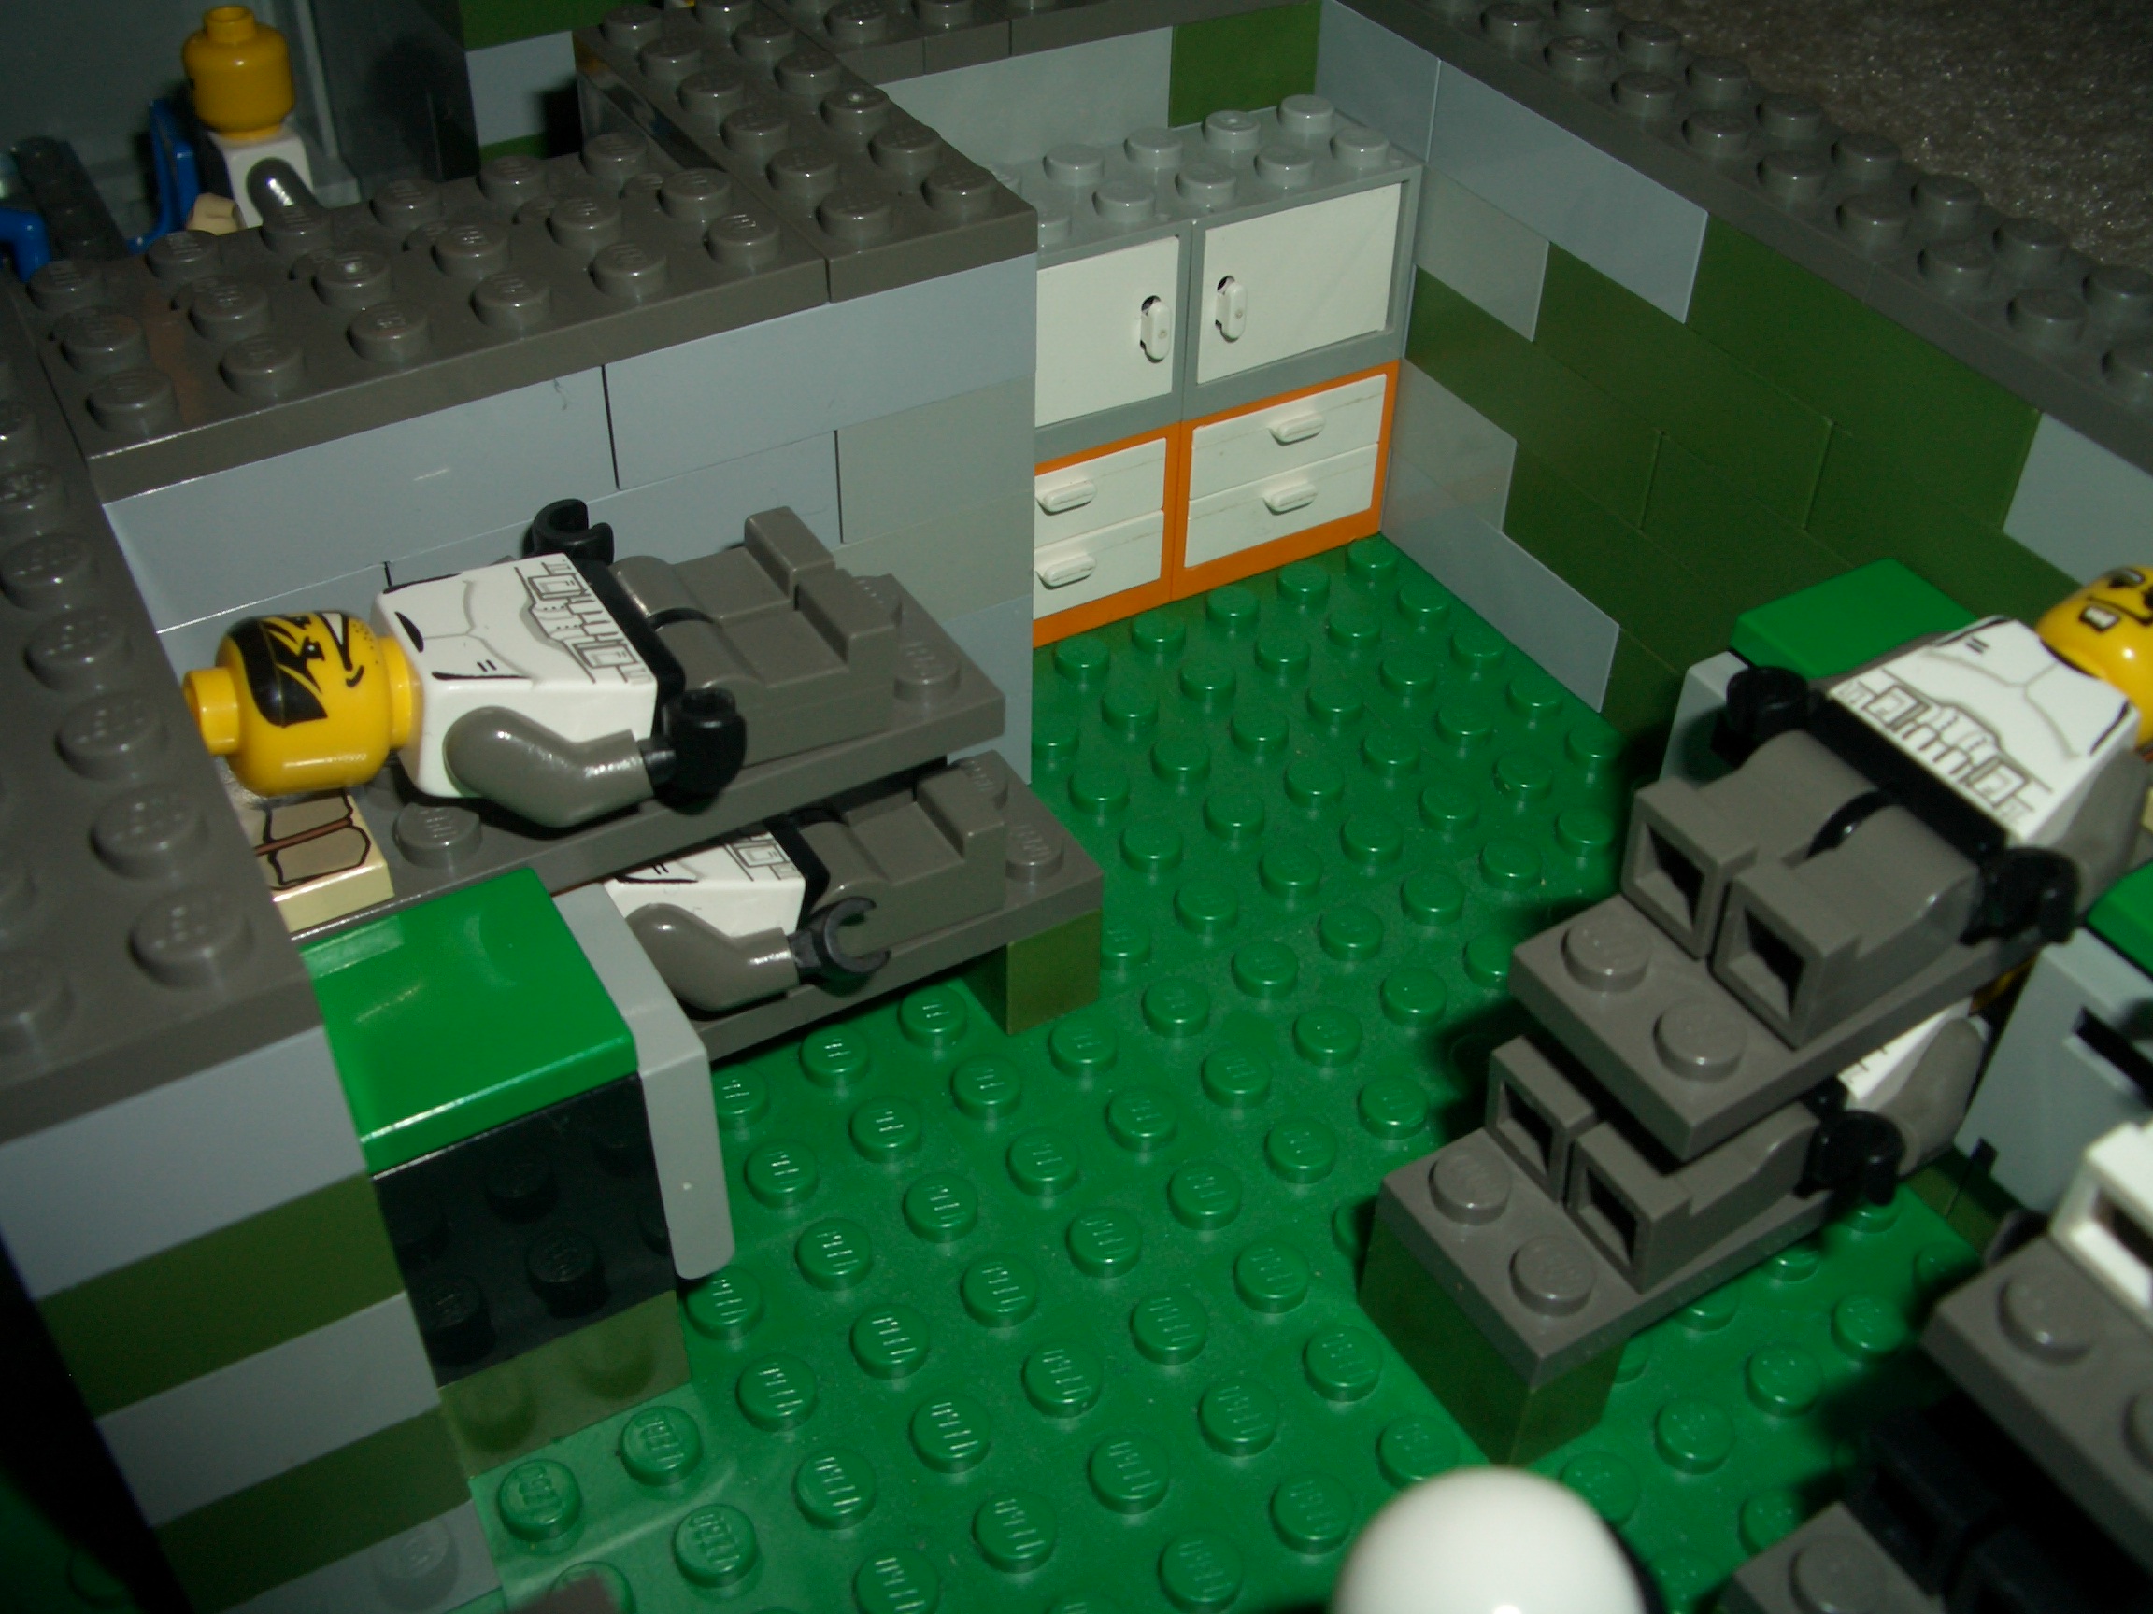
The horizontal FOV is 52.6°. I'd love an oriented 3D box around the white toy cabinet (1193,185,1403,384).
[{"bbox_3d":[0.016,-0.049,0.195,0.023,0.018,0.016,-21,45,-23],"label":"white toy cabinet"}]

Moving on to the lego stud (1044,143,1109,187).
[{"bbox_3d":[0.000,-0.054,0.185,0.005,0.002,0.005,1,41,-1],"label":"lego stud"}]

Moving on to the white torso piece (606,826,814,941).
[{"bbox_3d":[-0.027,0.006,0.145,0.013,0.008,0.016,-21,45,-23],"label":"white torso piece"}]

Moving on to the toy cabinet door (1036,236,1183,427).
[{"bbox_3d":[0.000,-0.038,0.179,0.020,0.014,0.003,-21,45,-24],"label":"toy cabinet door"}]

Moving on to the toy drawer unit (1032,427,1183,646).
[{"bbox_3d":[-0.005,-0.027,0.198,0.024,0.019,0.017,-21,45,-23],"label":"toy drawer unit"}]

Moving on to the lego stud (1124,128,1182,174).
[{"bbox_3d":[0.007,-0.056,0.187,0.005,0.002,0.005,1,41,-1],"label":"lego stud"}]

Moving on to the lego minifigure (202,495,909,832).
[{"bbox_3d":[-0.032,-0.008,0.130,0.040,0.013,0.025,-15,43,-28],"label":"lego minifigure"}]

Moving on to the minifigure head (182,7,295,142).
[{"bbox_3d":[-0.085,-0.074,0.221,0.010,0.011,0.010,-7,42,-10],"label":"minifigure head"}]

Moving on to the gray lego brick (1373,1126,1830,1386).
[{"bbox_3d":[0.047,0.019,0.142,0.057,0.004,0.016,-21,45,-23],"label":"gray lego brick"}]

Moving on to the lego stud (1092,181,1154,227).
[{"bbox_3d":[0.004,-0.050,0.179,0.005,0.002,0.005,1,41,-1],"label":"lego stud"}]

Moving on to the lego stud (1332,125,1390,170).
[{"bbox_3d":[0.025,-0.057,0.189,0.005,0.002,0.005,1,41,-1],"label":"lego stud"}]

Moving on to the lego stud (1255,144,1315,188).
[{"bbox_3d":[0.018,-0.055,0.185,0.005,0.002,0.005,1,41,-1],"label":"lego stud"}]

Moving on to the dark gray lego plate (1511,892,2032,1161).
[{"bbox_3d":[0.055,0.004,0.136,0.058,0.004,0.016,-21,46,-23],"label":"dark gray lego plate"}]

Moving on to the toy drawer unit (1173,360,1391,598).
[{"bbox_3d":[0.016,-0.035,0.207,0.024,0.019,0.017,-21,45,-23],"label":"toy drawer unit"}]

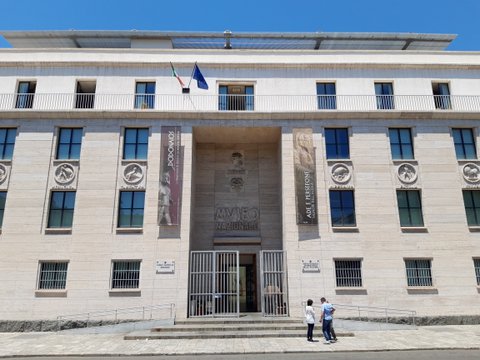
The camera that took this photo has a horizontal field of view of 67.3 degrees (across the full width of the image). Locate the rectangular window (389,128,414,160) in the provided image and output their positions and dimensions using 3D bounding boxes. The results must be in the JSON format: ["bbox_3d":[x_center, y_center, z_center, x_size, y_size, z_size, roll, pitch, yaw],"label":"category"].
[{"bbox_3d":[9.404,-2.099,20.918,1.339,1.926,0.200,0,-14,-1],"label":"rectangular window"}]

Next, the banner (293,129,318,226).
[{"bbox_3d":[3.541,-0.258,19.495,1.084,5.385,0.100,1,-14,-6],"label":"banner"}]

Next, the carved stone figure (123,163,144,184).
[{"bbox_3d":[-5.987,-0.355,20.390,1.160,1.210,0.200,0,-15,-1],"label":"carved stone figure"}]

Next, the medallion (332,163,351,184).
[{"bbox_3d":[5.496,-0.353,19.618,1.095,1.174,0.170,0,-14,-1],"label":"medallion"}]

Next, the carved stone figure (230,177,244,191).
[{"bbox_3d":[-0.143,0.262,22.955,0.860,0.960,0.250,0,-15,-1],"label":"carved stone figure"}]

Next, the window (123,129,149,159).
[{"bbox_3d":[-6.058,-2.104,21.053,1.450,1.940,0.200,0,-15,-1],"label":"window"}]

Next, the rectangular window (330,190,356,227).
[{"bbox_3d":[5.807,1.618,20.317,1.450,2.060,0.200,0,-15,-1],"label":"rectangular window"}]

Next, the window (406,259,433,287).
[{"bbox_3d":[9.655,5.043,19.447,1.420,1.370,0.200,0,-15,-1],"label":"window"}]

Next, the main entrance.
[{"bbox_3d":[-0.057,5.236,18.325,5.056,3.250,0.500,0,-14,-1],"label":"main entrance"}]

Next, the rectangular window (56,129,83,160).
[{"bbox_3d":[-9.381,-1.970,19.896,1.310,1.871,0.220,0,-14,-1],"label":"rectangular window"}]

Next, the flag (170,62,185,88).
[{"bbox_3d":[-3.498,-5.864,20.257,0.756,1.529,0.450,0,-14,-1],"label":"flag"}]

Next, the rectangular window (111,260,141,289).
[{"bbox_3d":[-5.936,4.985,18.841,1.455,1.415,0.200,0,-14,-1],"label":"rectangular window"}]

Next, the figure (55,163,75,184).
[{"bbox_3d":[-9.639,-0.366,19.895,1.113,1.183,0.180,0,-14,-1],"label":"figure"}]

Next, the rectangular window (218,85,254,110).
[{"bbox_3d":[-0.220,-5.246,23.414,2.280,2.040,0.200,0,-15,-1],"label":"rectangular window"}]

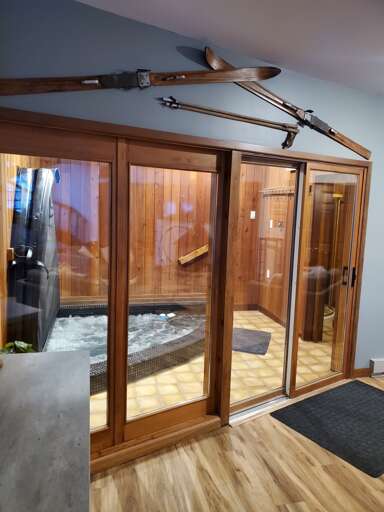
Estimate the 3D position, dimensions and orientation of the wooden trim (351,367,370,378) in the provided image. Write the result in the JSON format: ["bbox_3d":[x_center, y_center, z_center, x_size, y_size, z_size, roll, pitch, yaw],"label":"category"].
[{"bbox_3d":[1.671,1.162,3.810,0.205,0.088,0.020,0,7,-11],"label":"wooden trim"}]

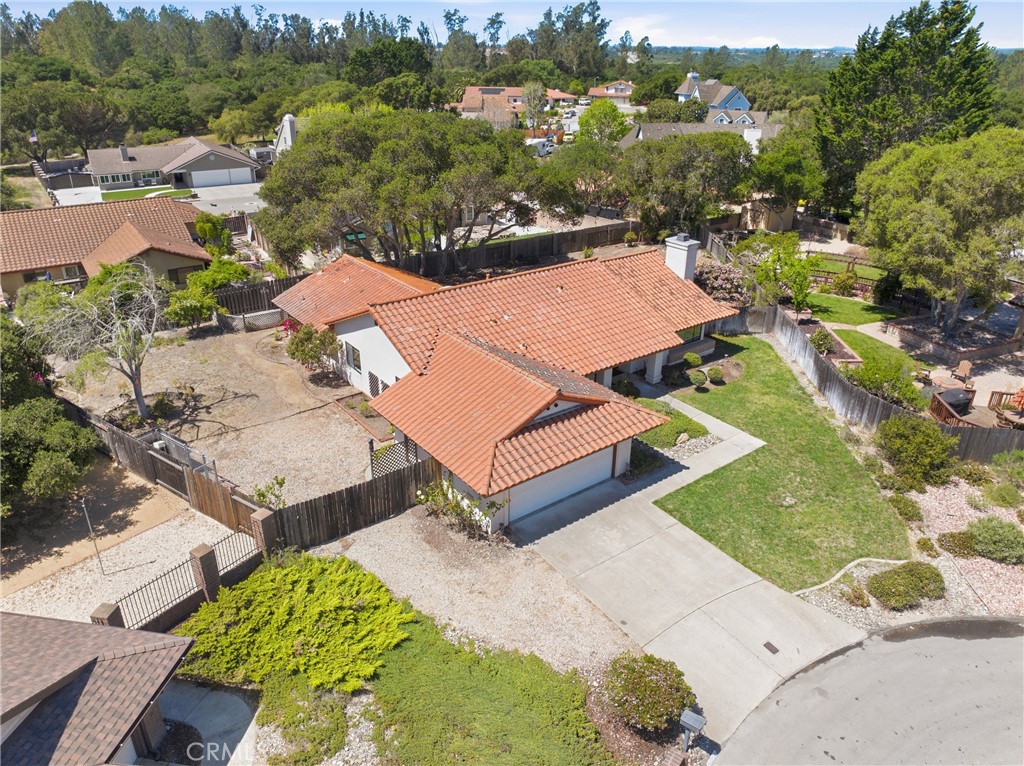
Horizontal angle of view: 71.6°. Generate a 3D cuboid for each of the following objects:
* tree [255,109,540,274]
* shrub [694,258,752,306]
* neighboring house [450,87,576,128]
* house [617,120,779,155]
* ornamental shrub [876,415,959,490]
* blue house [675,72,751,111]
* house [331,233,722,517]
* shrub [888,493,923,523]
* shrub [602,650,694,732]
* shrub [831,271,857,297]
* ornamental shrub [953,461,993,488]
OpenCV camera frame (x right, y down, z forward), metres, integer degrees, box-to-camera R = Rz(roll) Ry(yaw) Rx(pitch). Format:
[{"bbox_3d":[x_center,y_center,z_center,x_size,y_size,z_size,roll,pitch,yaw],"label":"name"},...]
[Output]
[{"bbox_3d":[-8.500,-13.700,51.300,20.500,10.300,16.000,-4,26,-8],"label":"tree"},{"bbox_3d":[13.500,-6.600,45.600,3.600,2.600,3.300,8,26,15],"label":"shrub"},{"bbox_3d":[0.368,-69.577,174.000,30.000,6.000,20.000,0,25,0],"label":"neighboring house"},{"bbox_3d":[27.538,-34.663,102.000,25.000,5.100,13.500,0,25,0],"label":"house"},{"bbox_3d":[15.550,2.500,27.100,2.800,2.350,2.600,16,30,30],"label":"ornamental shrub"},{"bbox_3d":[38.919,-53.994,137.000,15.000,10.000,13.000,7,26,13],"label":"blue house"},{"bbox_3d":[0.491,-3.093,34.756,19.800,5.400,21.600,-18,31,-33],"label":"house"},{"bbox_3d":[13.950,4.420,25.150,1.080,0.750,1.100,16,30,30],"label":"shrub"},{"bbox_3d":[3.430,7.600,17.750,2.200,1.400,2.050,7,26,14],"label":"shrub"},{"bbox_3d":[21.900,-6.600,46.800,1.600,1.550,1.500,12,28,23],"label":"shrub"},{"bbox_3d":[17.750,3.470,27.350,1.450,0.680,1.250,18,31,33],"label":"ornamental shrub"}]

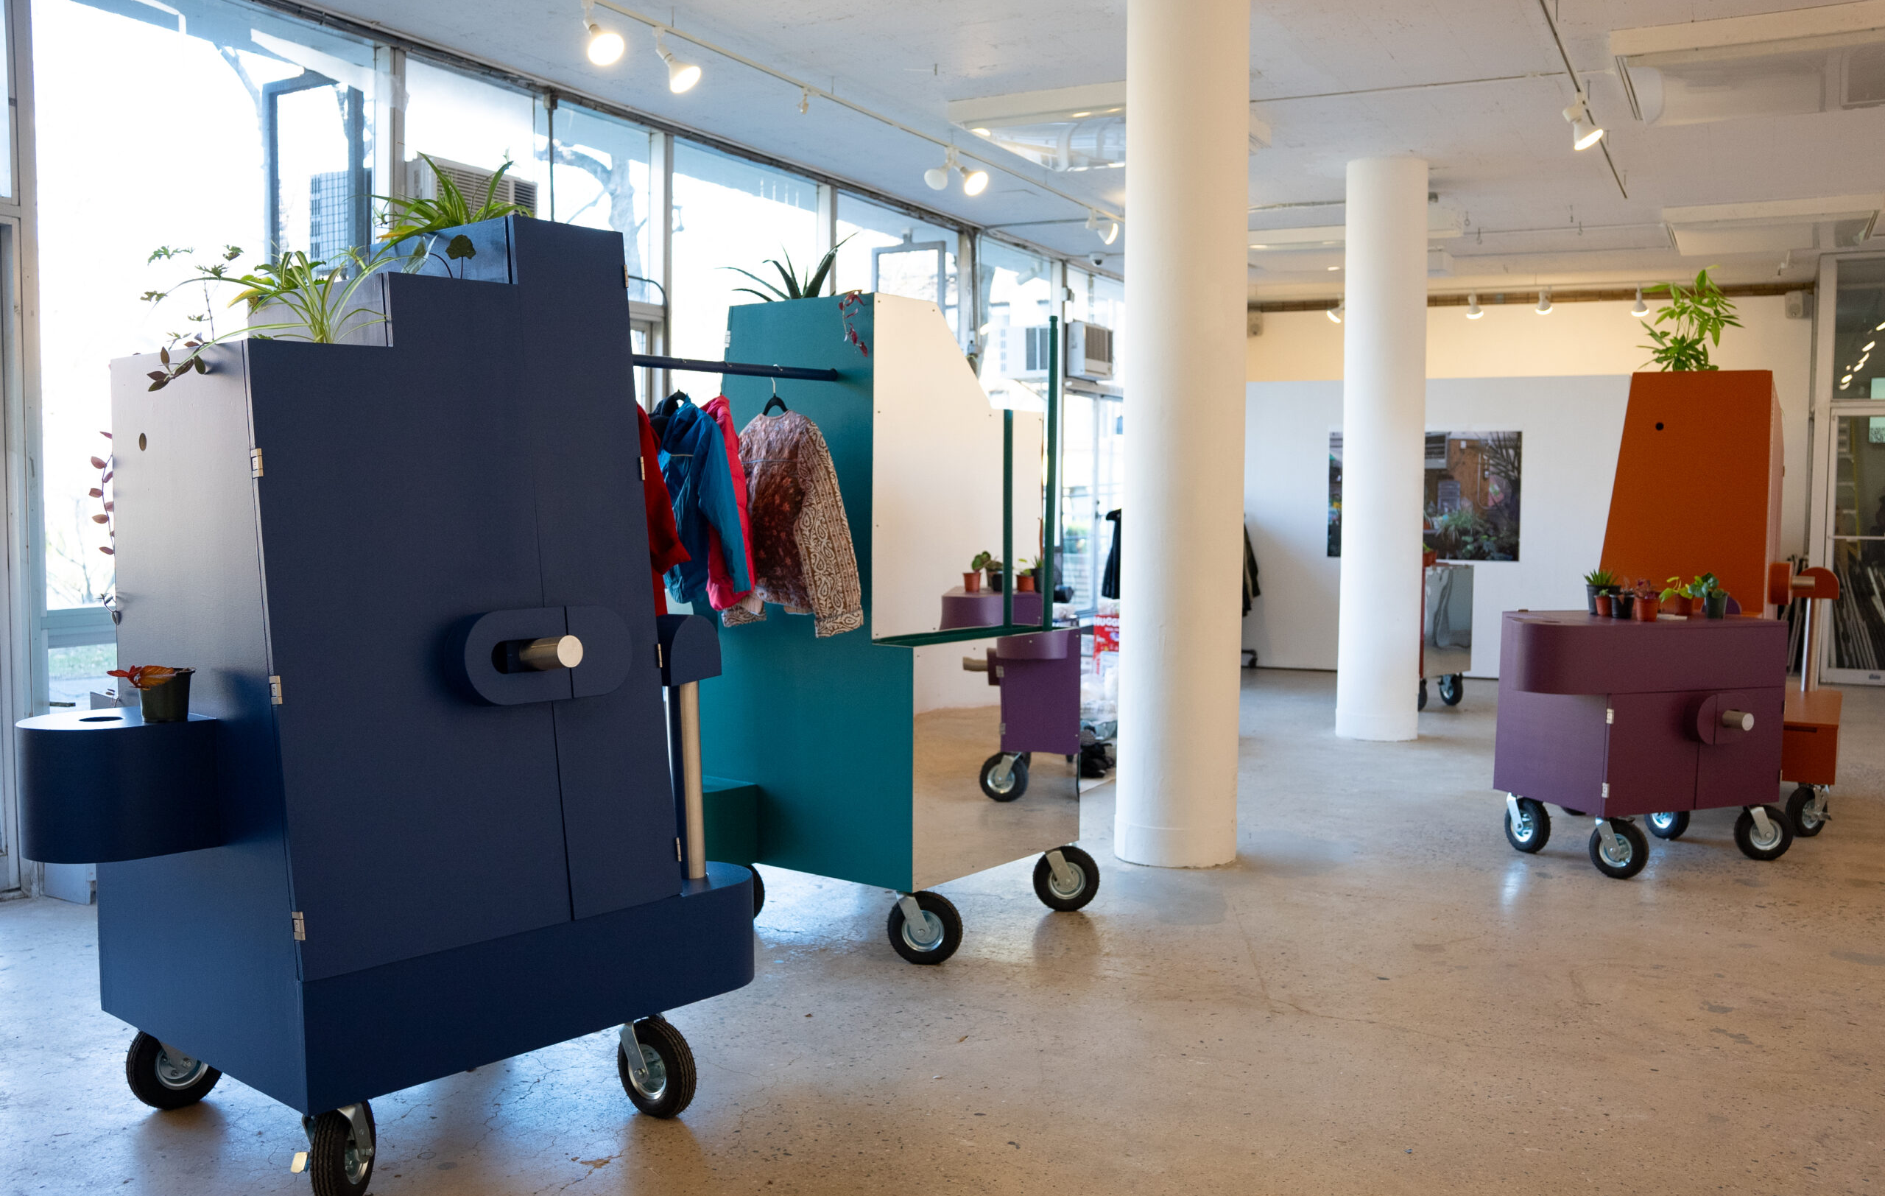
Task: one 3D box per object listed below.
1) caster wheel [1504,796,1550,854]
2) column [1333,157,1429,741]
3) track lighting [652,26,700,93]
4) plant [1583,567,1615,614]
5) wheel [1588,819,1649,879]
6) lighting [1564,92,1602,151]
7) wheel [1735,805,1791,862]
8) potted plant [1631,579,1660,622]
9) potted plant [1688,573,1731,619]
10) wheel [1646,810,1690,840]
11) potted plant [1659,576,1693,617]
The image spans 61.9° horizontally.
[{"bbox_3d":[2.289,0.880,6.128,0.085,0.222,0.215,-1,4,-23],"label":"caster wheel"},{"bbox_3d":[2.538,-0.828,9.019,0.460,3.270,0.460,2,4,27],"label":"column"},{"bbox_3d":[-1.047,-2.101,6.078,0.190,0.235,0.130,4,5,43],"label":"track lighting"},{"bbox_3d":[2.582,-0.026,6.136,0.138,0.180,0.138,2,4,27],"label":"plant"},{"bbox_3d":[2.419,0.891,5.612,0.215,0.220,0.085,4,5,40],"label":"wheel"},{"bbox_3d":[2.748,-2.041,6.734,0.155,0.235,0.127,2,5,27],"label":"lighting"},{"bbox_3d":[3.156,0.893,6.026,0.215,0.222,0.085,1,4,12],"label":"wheel"},{"bbox_3d":[2.564,0.008,5.732,0.107,0.155,0.105,2,5,24],"label":"potted plant"},{"bbox_3d":[2.862,-0.011,5.868,0.152,0.177,0.140,2,5,24],"label":"potted plant"},{"bbox_3d":[2.953,0.869,6.384,0.085,0.222,0.215,-1,4,-21],"label":"wheel"},{"bbox_3d":[2.874,-0.008,6.143,0.115,0.148,0.125,2,4,27],"label":"potted plant"}]

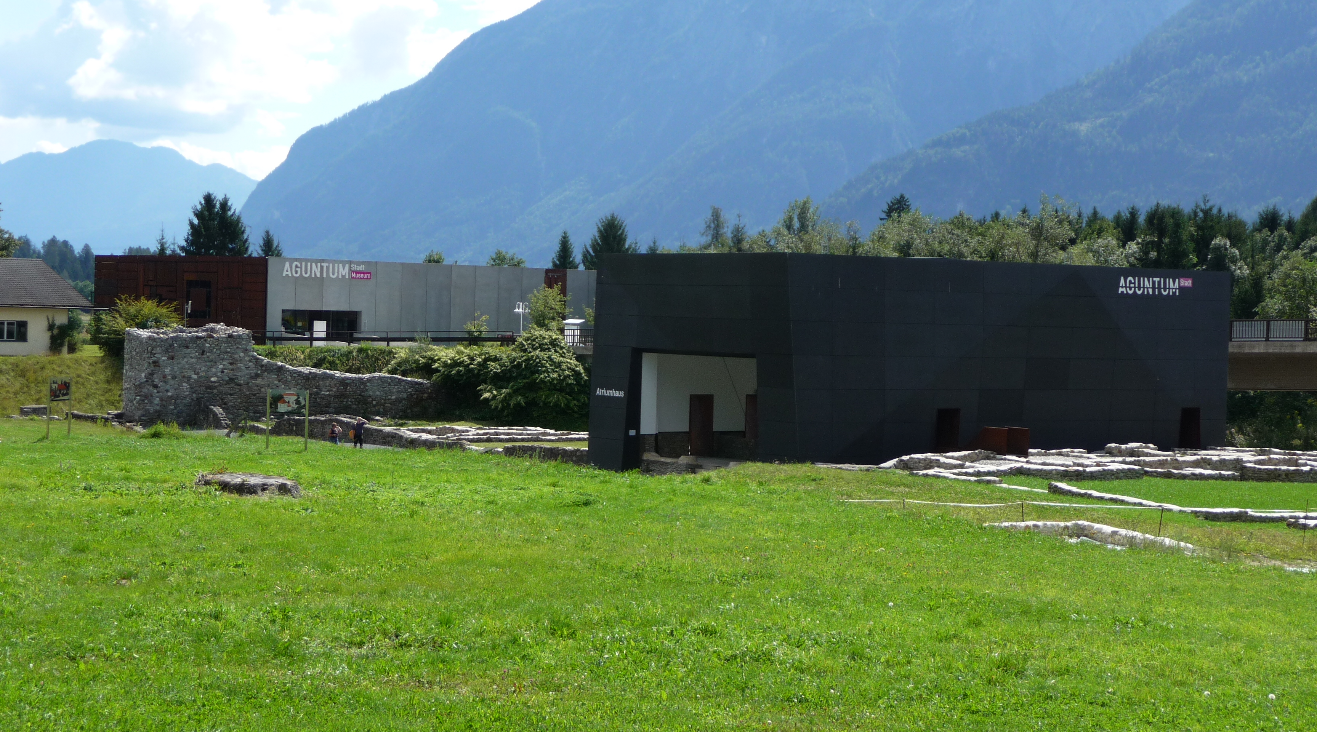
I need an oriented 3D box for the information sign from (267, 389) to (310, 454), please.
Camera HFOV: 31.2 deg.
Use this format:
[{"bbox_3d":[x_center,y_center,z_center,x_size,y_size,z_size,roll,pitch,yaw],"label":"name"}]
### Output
[{"bbox_3d":[-13.187,1.942,84.000,1.470,2.130,0.100,1,1,-3],"label":"information sign"}]

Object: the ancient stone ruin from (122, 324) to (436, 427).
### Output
[{"bbox_3d":[-23.951,0.712,151.652,21.170,6.230,3.000,0,2,-41],"label":"ancient stone ruin"}]

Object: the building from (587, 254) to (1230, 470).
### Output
[{"bbox_3d":[12.785,-0.284,118.861,28.322,9.680,16.258,0,2,-35],"label":"building"}]

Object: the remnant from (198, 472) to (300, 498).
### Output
[{"bbox_3d":[-8.120,2.357,46.775,2.050,0.380,1.400,1,1,-8],"label":"remnant"}]

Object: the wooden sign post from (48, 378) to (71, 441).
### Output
[{"bbox_3d":[-22.944,1.636,90.379,0.120,2.320,1.500,2,1,18],"label":"wooden sign post"}]

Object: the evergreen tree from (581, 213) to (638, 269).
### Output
[{"bbox_3d":[-4.819,-8.099,224.873,6.600,13.117,6.600,1,1,0],"label":"evergreen tree"}]

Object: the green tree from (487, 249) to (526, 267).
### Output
[{"bbox_3d":[-13.934,-6.082,214.924,5.000,9.110,5.000,1,1,0],"label":"green tree"}]

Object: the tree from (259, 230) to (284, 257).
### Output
[{"bbox_3d":[-37.918,-7.885,229.900,4.300,10.795,4.300,1,1,0],"label":"tree"}]

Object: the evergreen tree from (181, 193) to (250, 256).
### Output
[{"bbox_3d":[-42.417,-9.499,224.862,7.500,14.039,7.500,1,1,0],"label":"evergreen tree"}]

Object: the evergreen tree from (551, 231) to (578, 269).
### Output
[{"bbox_3d":[-9.062,-7.271,224.896,4.300,11.249,4.300,1,1,0],"label":"evergreen tree"}]

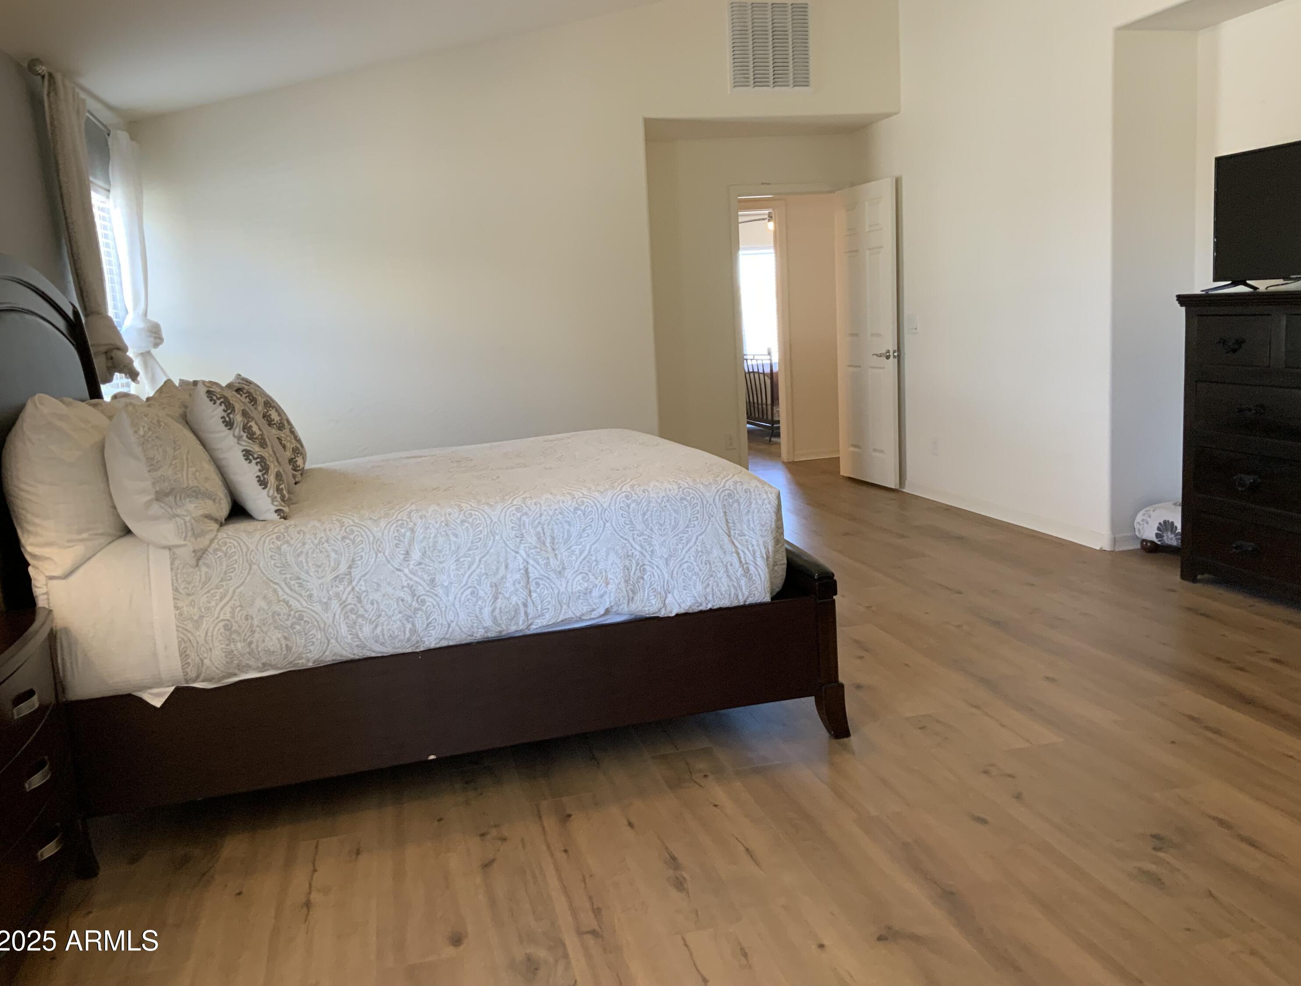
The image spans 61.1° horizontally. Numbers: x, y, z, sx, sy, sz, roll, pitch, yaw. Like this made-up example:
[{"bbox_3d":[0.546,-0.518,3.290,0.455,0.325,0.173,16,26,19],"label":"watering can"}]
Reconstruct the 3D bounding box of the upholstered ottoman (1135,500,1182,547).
[{"bbox_3d":[2.536,0.167,5.106,0.380,0.264,0.460,-6,9,-13],"label":"upholstered ottoman"}]

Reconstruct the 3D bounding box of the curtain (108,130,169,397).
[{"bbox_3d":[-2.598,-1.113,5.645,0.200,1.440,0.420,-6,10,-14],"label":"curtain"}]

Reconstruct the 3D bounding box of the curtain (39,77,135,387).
[{"bbox_3d":[-2.283,-1.026,4.508,0.210,1.290,0.420,-6,10,-14],"label":"curtain"}]

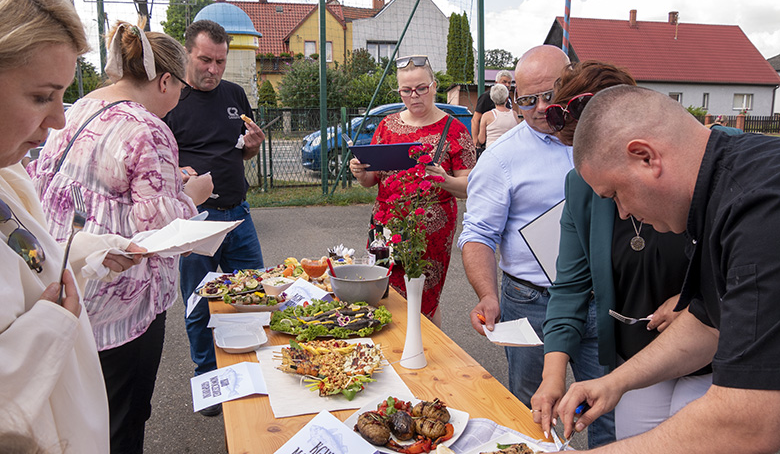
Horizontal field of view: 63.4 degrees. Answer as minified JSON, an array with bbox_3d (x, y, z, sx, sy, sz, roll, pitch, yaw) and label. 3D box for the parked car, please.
[{"bbox_3d":[-0.263,-1.932,13.404,3.850,1.480,1.700,-3,12,-17],"label":"parked car"}]

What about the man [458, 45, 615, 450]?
[{"bbox_3d":[0.493,0.285,1.937,0.580,1.640,0.420,0,12,2],"label":"man"}]

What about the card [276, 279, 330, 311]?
[{"bbox_3d":[-0.307,0.254,2.191,0.140,0.090,0.210,-7,13,-32],"label":"card"}]

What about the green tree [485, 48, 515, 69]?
[{"bbox_3d":[14.099,-19.281,82.822,4.200,7.986,4.200,2,12,9],"label":"green tree"}]

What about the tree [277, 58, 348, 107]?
[{"bbox_3d":[-3.627,-6.184,29.867,3.300,3.279,2.970,-1,11,-7],"label":"tree"}]

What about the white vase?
[{"bbox_3d":[0.069,0.263,1.755,0.076,0.255,0.076,0,11,0],"label":"white vase"}]

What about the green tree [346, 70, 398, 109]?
[{"bbox_3d":[-0.728,-5.962,29.912,2.700,2.824,2.430,0,11,-1],"label":"green tree"}]

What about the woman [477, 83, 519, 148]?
[{"bbox_3d":[1.064,-0.615,6.357,0.460,1.630,0.320,0,12,4],"label":"woman"}]

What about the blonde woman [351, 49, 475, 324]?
[{"bbox_3d":[0.116,0.106,2.757,0.540,1.670,0.460,2,12,11],"label":"blonde woman"}]

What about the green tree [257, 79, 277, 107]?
[{"bbox_3d":[-5.813,-5.760,29.953,0.920,2.413,0.920,-2,12,-11],"label":"green tree"}]

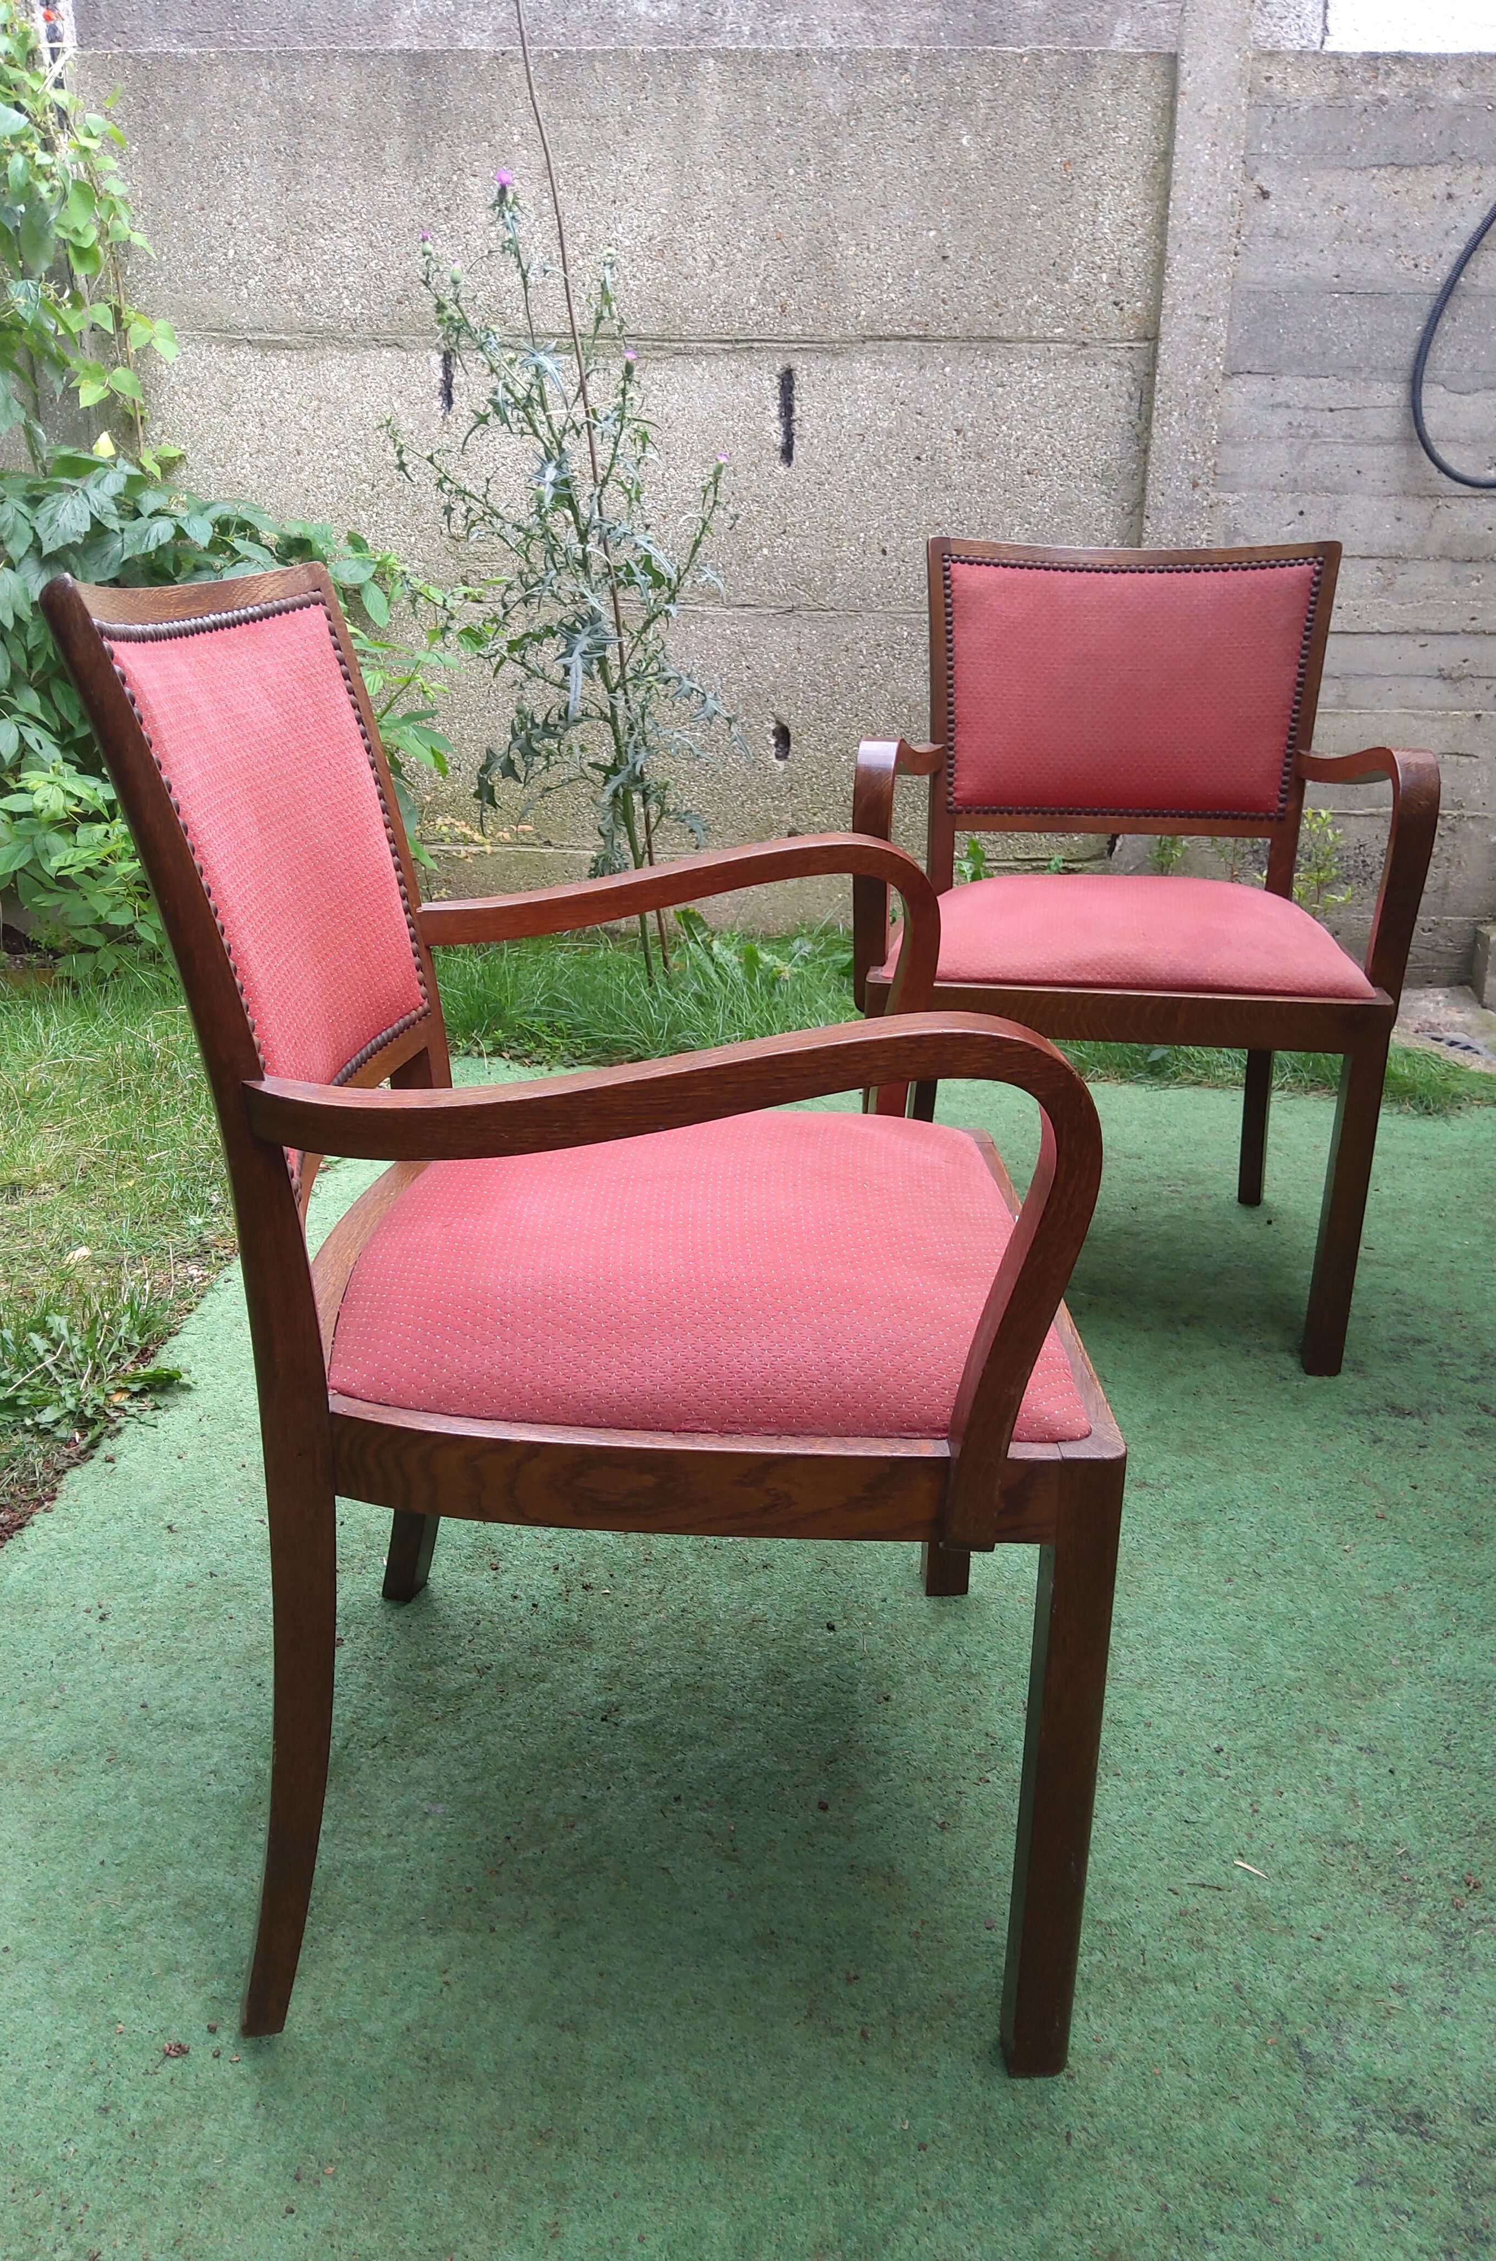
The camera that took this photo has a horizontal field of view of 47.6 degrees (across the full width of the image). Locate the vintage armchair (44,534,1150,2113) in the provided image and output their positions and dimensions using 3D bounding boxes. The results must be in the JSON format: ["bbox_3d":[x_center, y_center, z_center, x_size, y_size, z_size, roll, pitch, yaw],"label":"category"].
[{"bbox_3d":[-0.070,0.076,1.115,0.530,0.850,0.580,0,20,0],"label":"vintage armchair"}]

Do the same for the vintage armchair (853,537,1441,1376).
[{"bbox_3d":[0.429,-0.237,1.982,0.580,0.850,0.530,3,20,8],"label":"vintage armchair"}]

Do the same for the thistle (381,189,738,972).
[{"bbox_3d":[-0.313,-0.929,3.067,0.600,1.410,0.500,0,20,0],"label":"thistle"}]

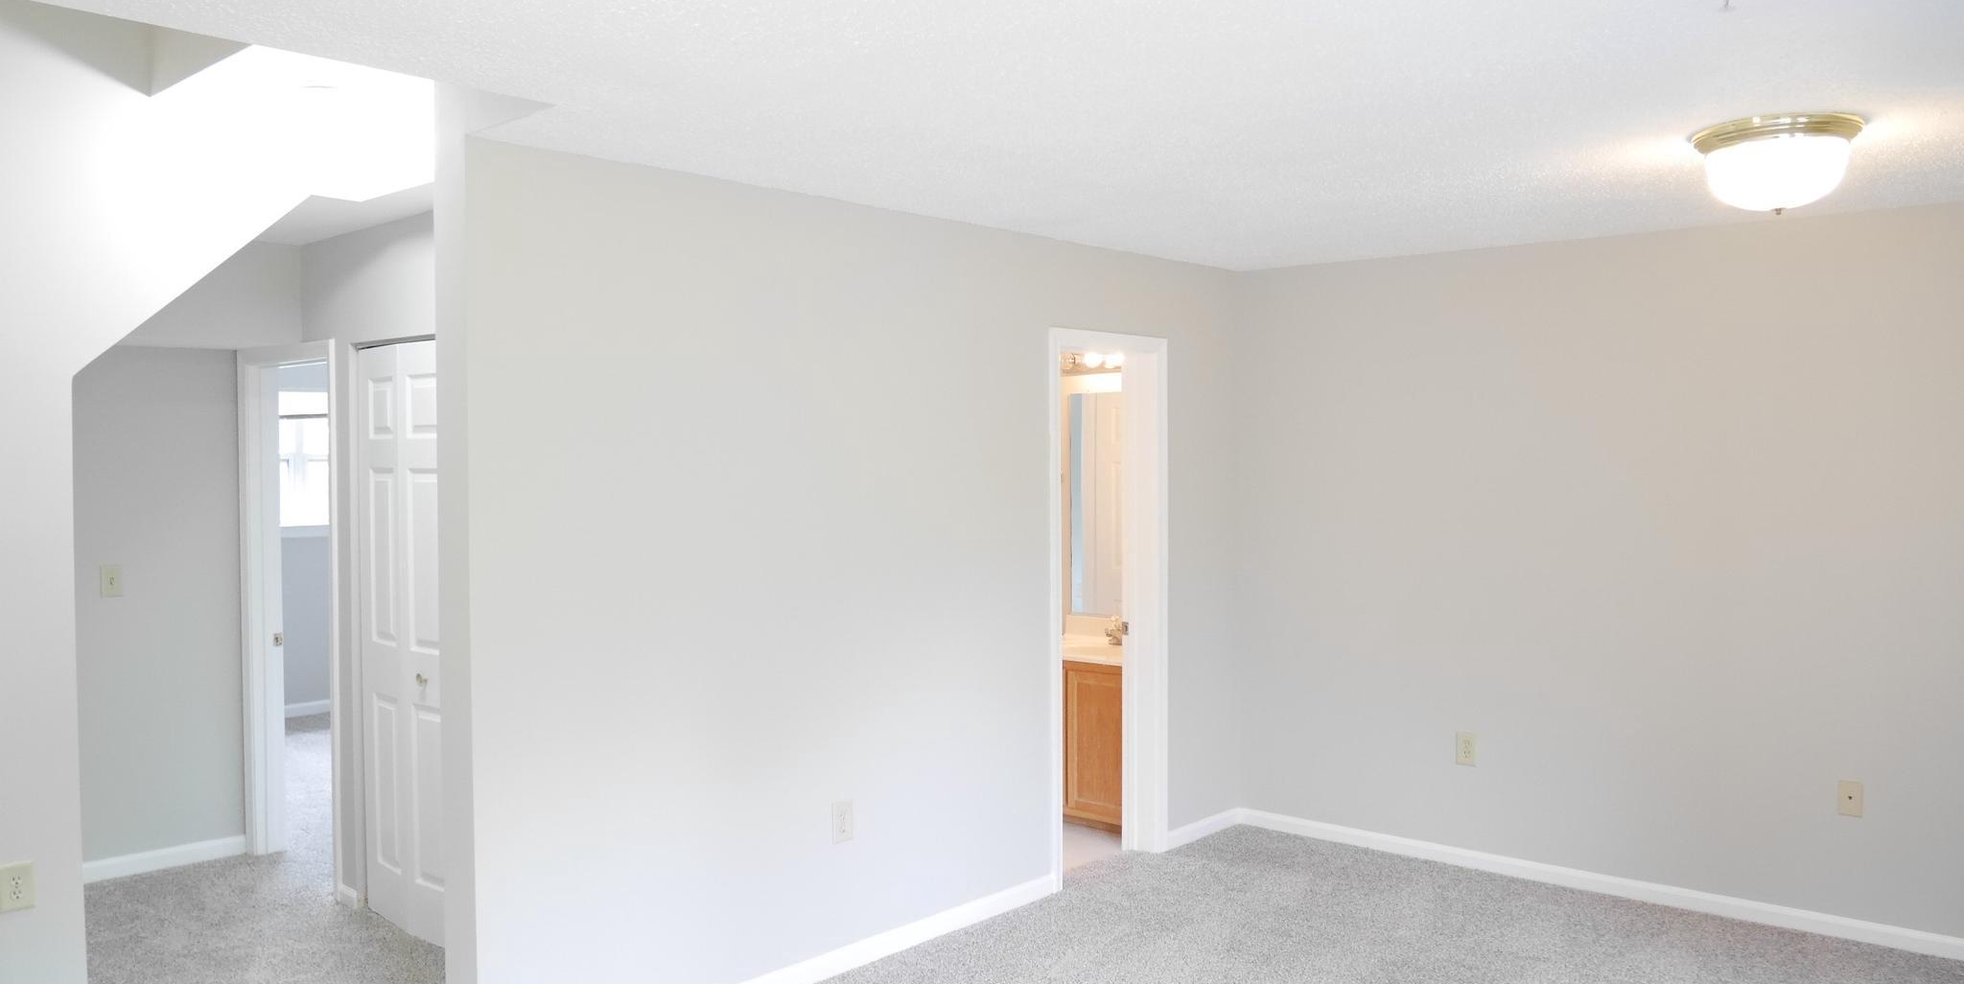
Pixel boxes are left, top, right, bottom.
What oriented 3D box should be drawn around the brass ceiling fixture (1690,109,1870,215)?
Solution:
[{"bbox_3d":[1.953,-0.787,3.346,0.368,0.205,0.368,1,2,43],"label":"brass ceiling fixture"}]

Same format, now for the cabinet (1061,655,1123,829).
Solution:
[{"bbox_3d":[0.555,1.106,6.181,0.790,0.740,0.525,1,2,43],"label":"cabinet"}]

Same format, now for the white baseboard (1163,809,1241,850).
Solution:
[{"bbox_3d":[0.945,1.435,5.822,0.016,0.081,0.538,1,2,43],"label":"white baseboard"}]

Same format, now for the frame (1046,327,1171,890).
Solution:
[{"bbox_3d":[0.466,0.438,5.357,0.145,2.101,0.753,1,2,43],"label":"frame"}]

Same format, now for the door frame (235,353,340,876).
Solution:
[{"bbox_3d":[-2.641,0.460,5.316,0.905,2.092,0.137,1,2,43],"label":"door frame"}]

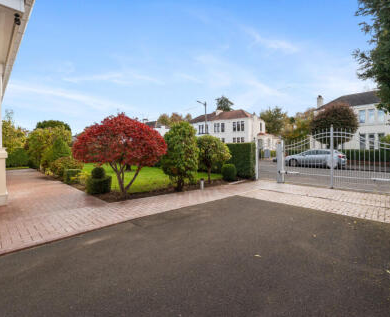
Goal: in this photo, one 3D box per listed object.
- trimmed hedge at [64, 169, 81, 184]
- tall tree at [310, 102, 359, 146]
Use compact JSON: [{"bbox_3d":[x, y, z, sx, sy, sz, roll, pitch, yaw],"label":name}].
[{"bbox_3d":[-4.750,0.670,7.150,0.540,0.560,0.540,2,3,42],"label":"trimmed hedge"},{"bbox_3d":[13.900,-2.600,18.500,4.000,5.900,4.000,-1,0,37],"label":"tall tree"}]

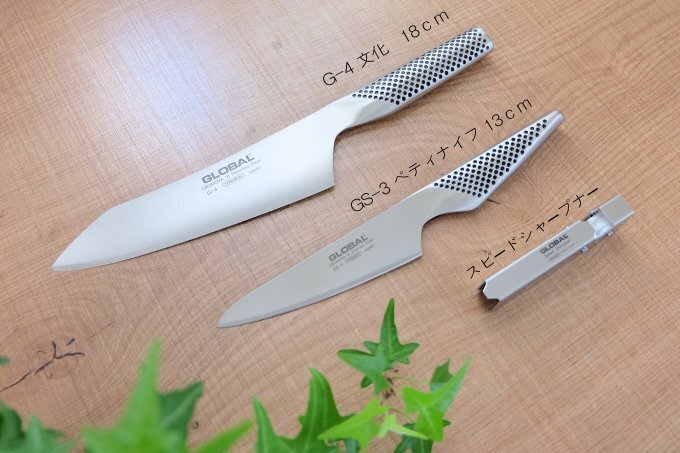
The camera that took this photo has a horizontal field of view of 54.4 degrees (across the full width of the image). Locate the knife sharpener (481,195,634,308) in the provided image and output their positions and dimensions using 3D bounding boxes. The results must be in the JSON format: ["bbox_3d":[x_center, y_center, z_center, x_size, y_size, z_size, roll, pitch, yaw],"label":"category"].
[{"bbox_3d":[0.125,0.015,0.384,0.103,0.018,0.015,-31,72,-9],"label":"knife sharpener"}]

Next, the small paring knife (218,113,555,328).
[{"bbox_3d":[0.040,0.000,0.395,0.250,0.015,0.037,-29,71,-8],"label":"small paring knife"}]

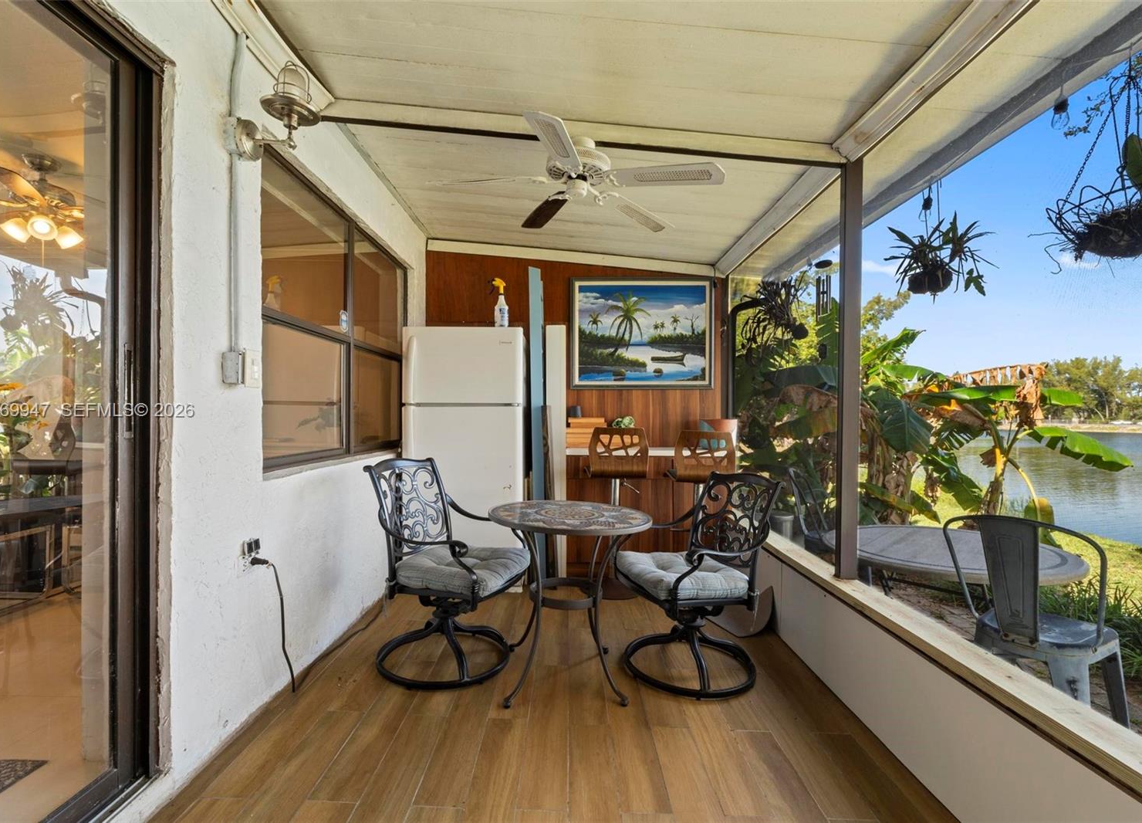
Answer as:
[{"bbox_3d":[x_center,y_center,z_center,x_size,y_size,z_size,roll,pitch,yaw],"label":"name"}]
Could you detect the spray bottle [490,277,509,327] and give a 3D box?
[{"bbox_3d":[-0.458,-0.689,3.287,0.130,0.315,0.090,0,-1,0],"label":"spray bottle"}]

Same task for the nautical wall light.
[{"bbox_3d":[-0.940,-0.974,1.684,0.265,0.330,0.200,0,-1,0],"label":"nautical wall light"}]

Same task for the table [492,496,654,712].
[{"bbox_3d":[-0.010,0.794,2.218,0.705,0.715,0.705,0,-1,0],"label":"table"}]

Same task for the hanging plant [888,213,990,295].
[{"bbox_3d":[1.690,-0.718,2.367,0.490,0.390,0.450,0,-1,0],"label":"hanging plant"}]

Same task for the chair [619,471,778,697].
[{"bbox_3d":[0.550,0.697,2.356,0.620,0.910,0.610,0,-1,-18],"label":"chair"}]

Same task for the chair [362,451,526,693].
[{"bbox_3d":[-0.572,0.693,2.424,0.620,0.920,0.610,0,-1,17],"label":"chair"}]

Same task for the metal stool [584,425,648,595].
[{"bbox_3d":[0.293,0.631,3.334,0.390,1.060,0.430,0,-1,0],"label":"metal stool"}]

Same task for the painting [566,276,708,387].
[{"bbox_3d":[0.546,-0.602,3.966,1.090,0.838,0.040,0,-1,0],"label":"painting"}]

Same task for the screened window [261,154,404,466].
[{"bbox_3d":[-1.180,-0.384,2.764,0.080,1.245,1.820,0,-1,0],"label":"screened window"}]

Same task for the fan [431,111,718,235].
[{"bbox_3d":[0.040,-1.132,2.451,1.280,0.300,1.280,0,-1,0],"label":"fan"}]

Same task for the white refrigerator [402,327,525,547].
[{"bbox_3d":[-0.680,0.319,3.597,0.765,1.690,0.730,0,-1,0],"label":"white refrigerator"}]

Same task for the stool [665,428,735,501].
[{"bbox_3d":[0.820,0.641,3.264,0.390,1.040,0.430,0,-1,0],"label":"stool"}]

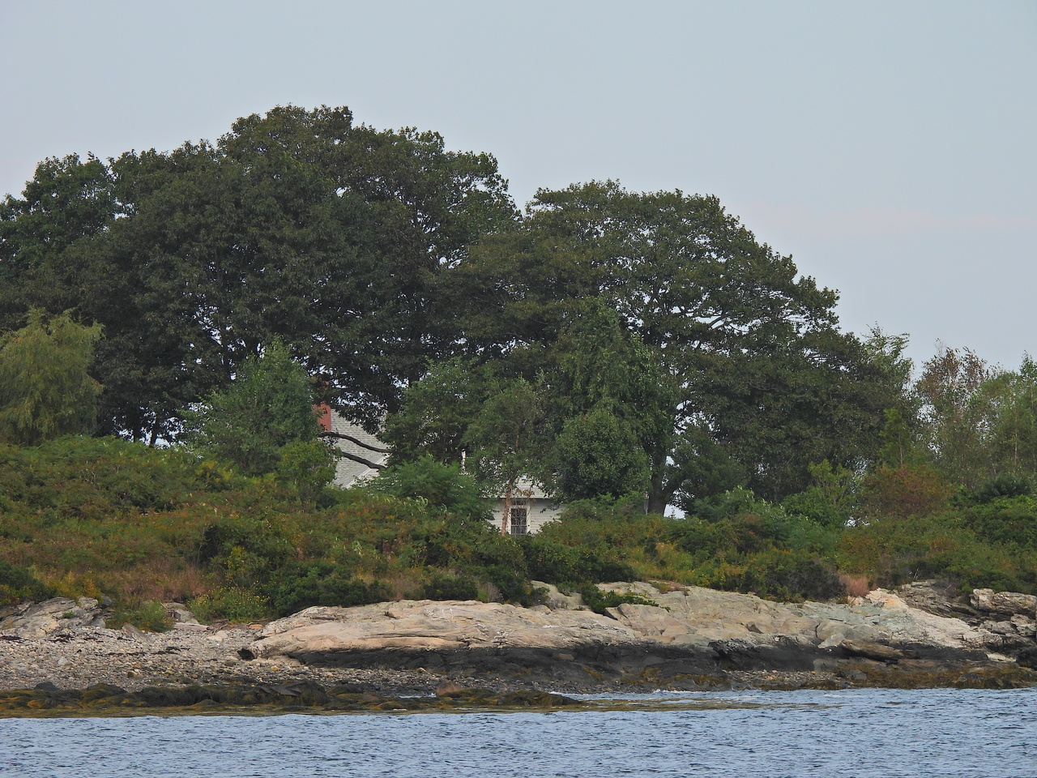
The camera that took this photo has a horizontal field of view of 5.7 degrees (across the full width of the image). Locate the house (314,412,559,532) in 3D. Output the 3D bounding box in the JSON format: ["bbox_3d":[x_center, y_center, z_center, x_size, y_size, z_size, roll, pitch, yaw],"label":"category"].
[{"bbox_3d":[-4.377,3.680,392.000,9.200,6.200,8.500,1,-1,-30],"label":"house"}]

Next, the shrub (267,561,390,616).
[{"bbox_3d":[-6.733,7.047,370.000,4.300,1.950,2.800,0,-1,0],"label":"shrub"}]

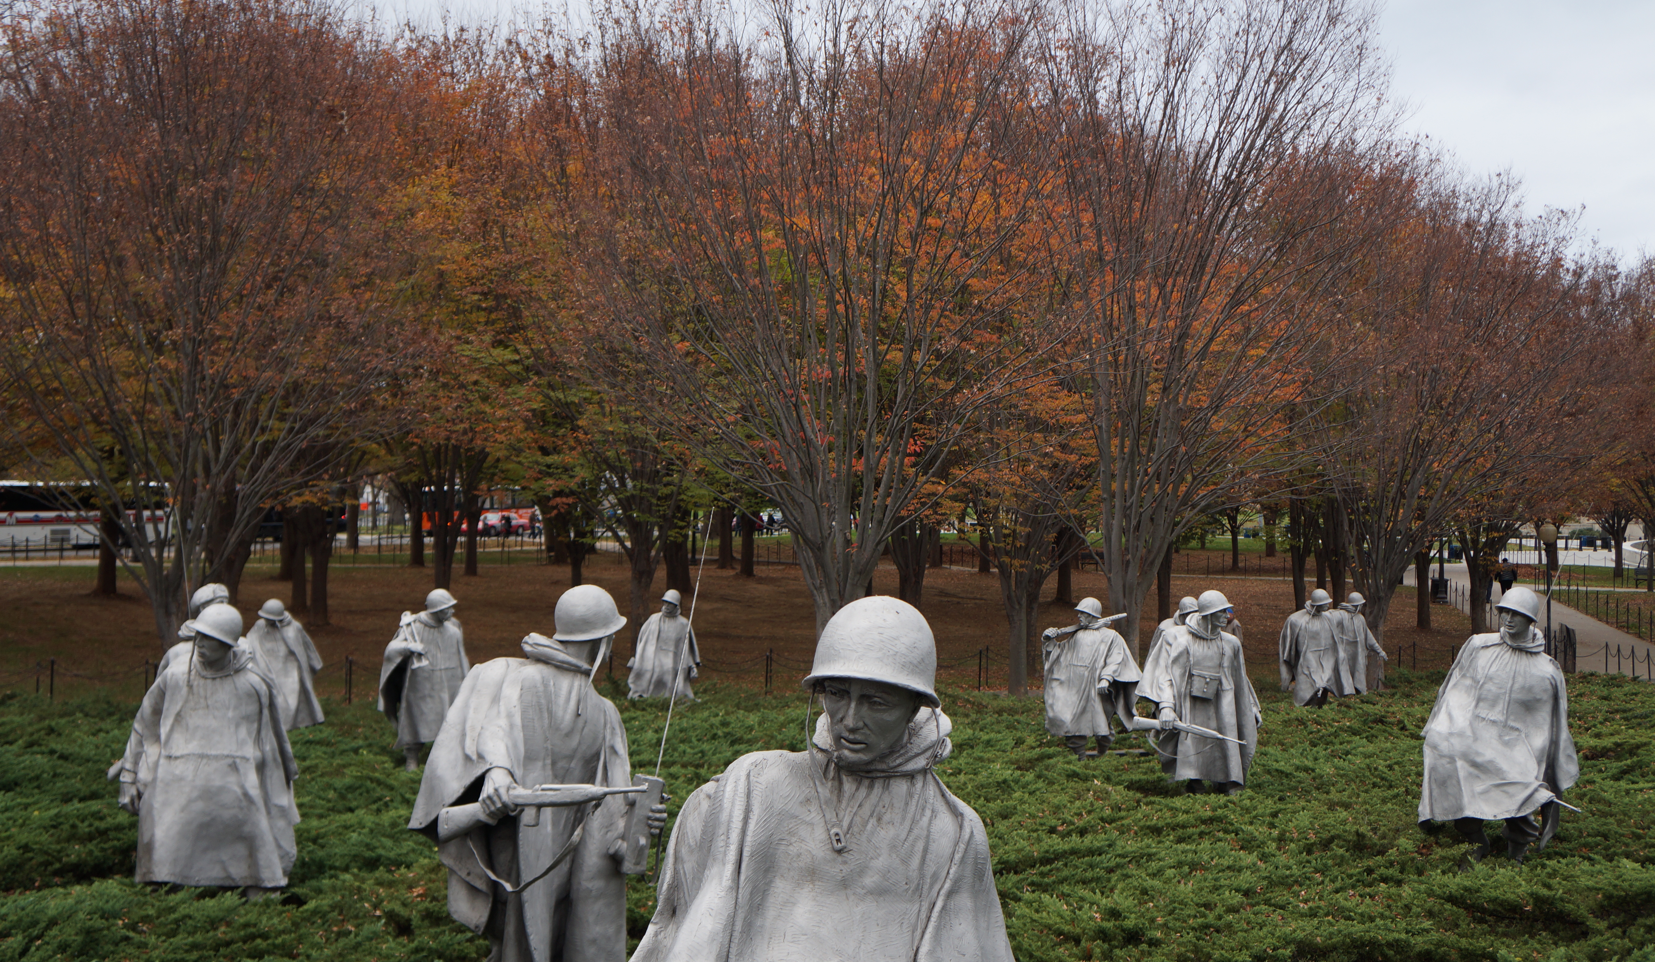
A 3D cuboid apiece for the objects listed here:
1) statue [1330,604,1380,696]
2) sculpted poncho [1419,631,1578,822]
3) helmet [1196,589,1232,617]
[{"bbox_3d":[9.887,3.142,36.800,1.050,1.780,0.750,0,-2,-6],"label":"statue"},{"bbox_3d":[5.158,1.895,15.200,1.150,1.480,0.800,-1,-2,23],"label":"sculpted poncho"},{"bbox_3d":[3.894,1.230,19.900,0.350,0.245,0.300,-17,-12,33],"label":"helmet"}]

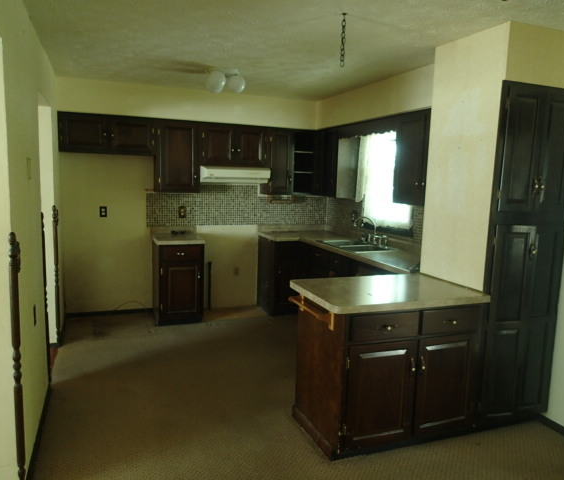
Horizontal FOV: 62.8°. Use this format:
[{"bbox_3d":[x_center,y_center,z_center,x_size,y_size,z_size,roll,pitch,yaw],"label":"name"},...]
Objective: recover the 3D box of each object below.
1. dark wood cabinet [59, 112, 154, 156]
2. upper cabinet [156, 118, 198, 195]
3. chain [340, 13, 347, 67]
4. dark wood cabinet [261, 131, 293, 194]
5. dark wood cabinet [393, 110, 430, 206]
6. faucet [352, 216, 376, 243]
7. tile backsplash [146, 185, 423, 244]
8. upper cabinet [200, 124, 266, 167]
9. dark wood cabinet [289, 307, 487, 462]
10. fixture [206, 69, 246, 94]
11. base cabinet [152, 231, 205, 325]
[{"bbox_3d":[-1.813,-1.082,4.817,0.910,0.379,0.325,-1,8,-21],"label":"dark wood cabinet"},{"bbox_3d":[-1.181,-0.912,5.136,0.470,0.769,0.330,-1,8,-21],"label":"upper cabinet"},{"bbox_3d":[0.342,-1.114,2.581,0.026,0.286,0.026,2,7,0],"label":"chain"},{"bbox_3d":[-0.107,-0.933,5.544,0.388,0.769,0.330,-1,8,-21],"label":"dark wood cabinet"},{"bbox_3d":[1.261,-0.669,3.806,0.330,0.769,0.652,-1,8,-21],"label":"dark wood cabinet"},{"bbox_3d":[0.878,-0.099,4.854,0.283,0.293,0.061,-1,8,-21],"label":"faucet"},{"bbox_3d":[-0.069,-0.251,4.612,2.259,0.480,2.259,-1,8,-21],"label":"tile backsplash"},{"bbox_3d":[-0.583,-1.066,5.299,0.772,0.451,0.325,-1,8,-21],"label":"upper cabinet"},{"bbox_3d":[0.655,0.767,2.953,0.990,0.874,0.566,-1,8,-21],"label":"dark wood cabinet"},{"bbox_3d":[-0.468,-1.357,3.964,0.348,0.202,0.172,-1,8,-21],"label":"fixture"},{"bbox_3d":[-1.161,0.416,5.115,0.480,0.913,0.628,-1,8,-21],"label":"base cabinet"}]

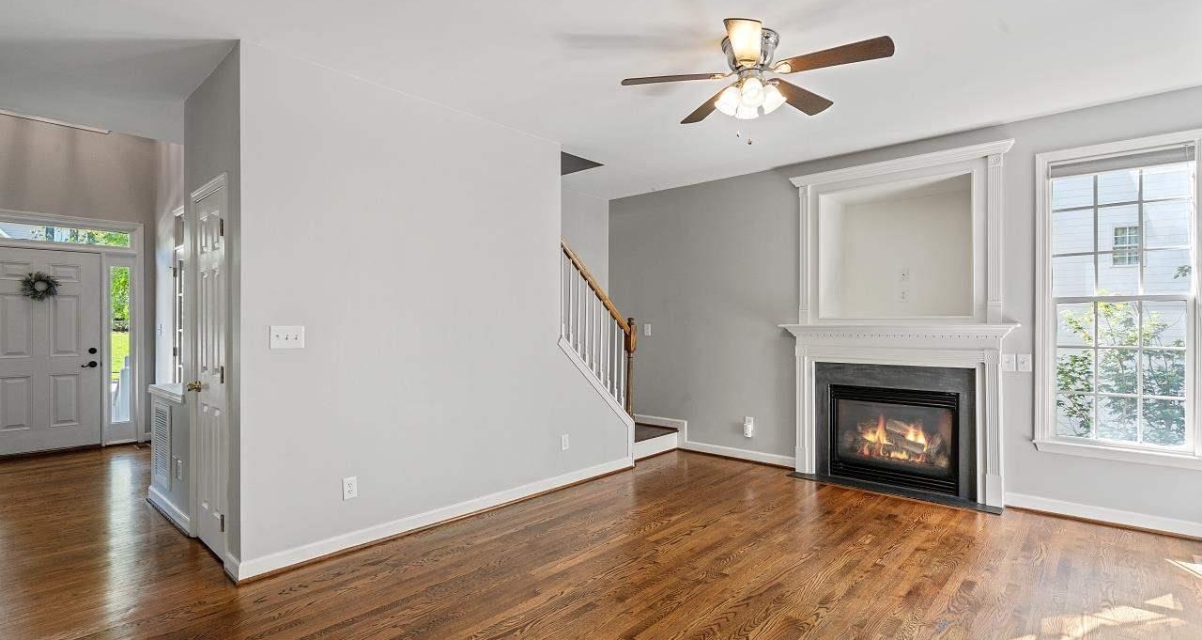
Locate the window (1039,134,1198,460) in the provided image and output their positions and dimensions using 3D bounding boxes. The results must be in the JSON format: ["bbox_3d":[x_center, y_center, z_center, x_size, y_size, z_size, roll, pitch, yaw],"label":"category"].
[{"bbox_3d":[3.356,-0.116,3.695,0.859,2.069,0.100,0,-1,42],"label":"window"}]

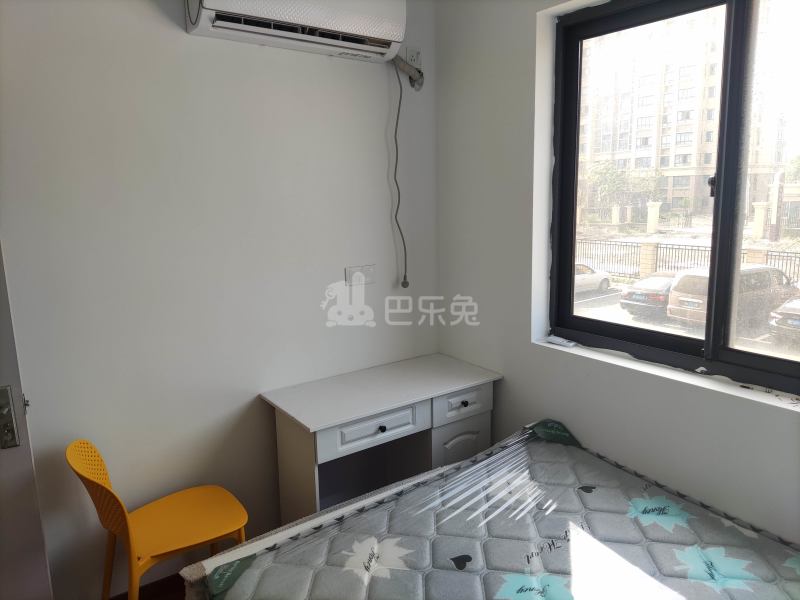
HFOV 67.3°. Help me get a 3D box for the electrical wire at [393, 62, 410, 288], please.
[{"bbox_3d":[0.004,-0.583,2.915,0.071,1.073,0.050,-9,13,-34],"label":"electrical wire"}]

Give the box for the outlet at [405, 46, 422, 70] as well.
[{"bbox_3d":[0.070,-1.144,2.842,0.088,0.088,0.012,-9,13,-35],"label":"outlet"}]

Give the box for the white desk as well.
[{"bbox_3d":[-0.053,0.753,2.759,1.000,0.755,0.510,-9,13,-35],"label":"white desk"}]

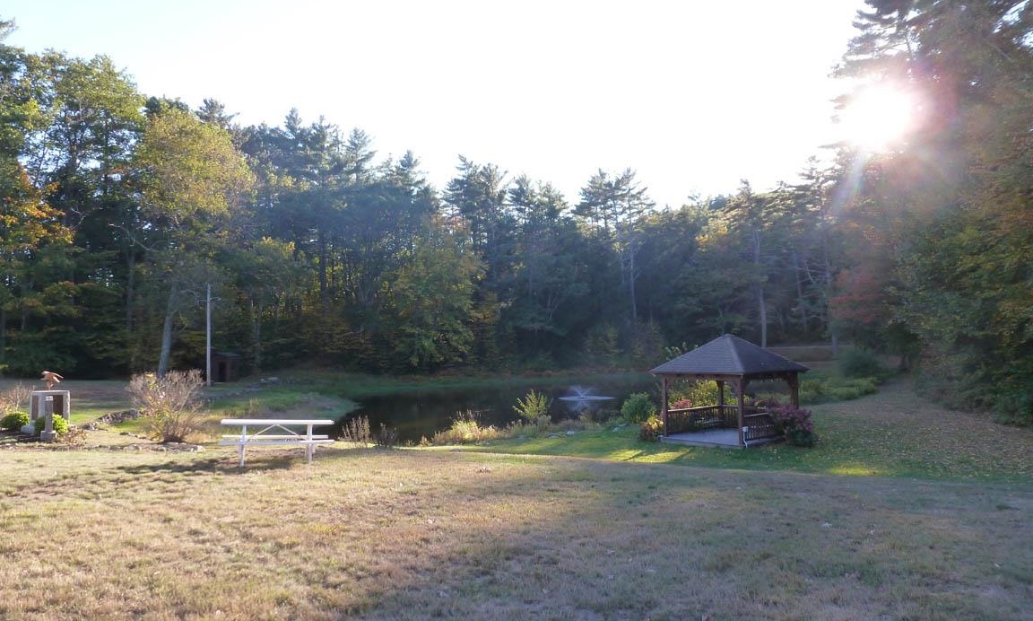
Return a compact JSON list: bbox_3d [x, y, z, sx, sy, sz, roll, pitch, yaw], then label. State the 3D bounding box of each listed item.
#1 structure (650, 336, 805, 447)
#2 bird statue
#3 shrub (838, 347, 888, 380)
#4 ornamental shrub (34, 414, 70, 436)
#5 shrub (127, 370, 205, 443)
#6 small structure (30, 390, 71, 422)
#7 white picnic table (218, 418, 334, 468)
[{"bbox_3d":[7.609,2.748,25.551,3.900,3.750,3.900,1,-4,-38],"label":"structure"},{"bbox_3d":[-12.854,1.929,19.800,0.550,0.530,0.420,0,-3,-21],"label":"bird statue"},{"bbox_3d":[23.228,3.576,48.000,2.900,2.200,2.700,-3,-3,23],"label":"shrub"},{"bbox_3d":[-12.311,3.021,19.000,0.740,0.600,0.700,0,-3,-23],"label":"ornamental shrub"},{"bbox_3d":[-8.155,2.227,16.700,1.650,1.680,1.500,0,-3,-25],"label":"shrub"},{"bbox_3d":[-12.891,2.690,19.800,0.920,0.930,0.280,0,-3,-21],"label":"small structure"},{"bbox_3d":[-4.240,2.325,12.708,1.870,0.740,1.470,2,-6,-19],"label":"white picnic table"}]

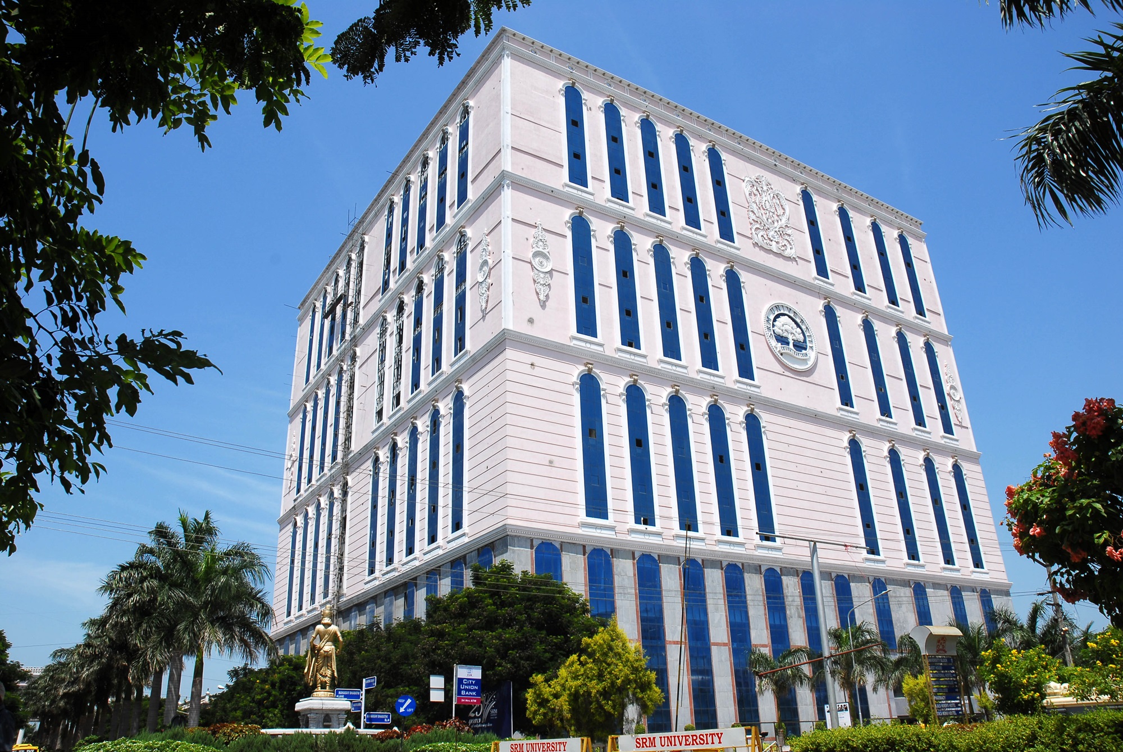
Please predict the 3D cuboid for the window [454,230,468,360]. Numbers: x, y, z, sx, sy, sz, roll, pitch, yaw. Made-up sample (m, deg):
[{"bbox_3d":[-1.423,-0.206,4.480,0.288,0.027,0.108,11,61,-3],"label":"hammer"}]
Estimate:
[{"bbox_3d":[-8.261,-6.915,69.736,0.300,11.188,1.796,13,-29,-30],"label":"window"}]

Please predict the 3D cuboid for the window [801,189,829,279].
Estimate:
[{"bbox_3d":[26.325,-15.027,87.853,1.870,10.725,0.300,13,-28,-31],"label":"window"}]

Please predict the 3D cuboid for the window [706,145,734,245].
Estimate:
[{"bbox_3d":[15.528,-17.806,82.129,1.796,11.188,0.300,13,-29,-30],"label":"window"}]

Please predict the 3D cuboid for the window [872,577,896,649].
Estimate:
[{"bbox_3d":[27.445,20.217,72.003,1.952,5.885,0.300,13,-28,-31],"label":"window"}]

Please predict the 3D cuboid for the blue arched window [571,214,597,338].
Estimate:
[{"bbox_3d":[1.721,-8.174,66.709,1.880,11.100,0.300,13,-29,-31],"label":"blue arched window"}]

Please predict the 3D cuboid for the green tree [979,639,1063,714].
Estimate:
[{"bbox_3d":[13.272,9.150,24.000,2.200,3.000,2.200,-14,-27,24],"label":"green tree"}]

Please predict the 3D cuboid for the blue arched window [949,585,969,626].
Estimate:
[{"bbox_3d":[35.049,21.290,74.079,1.840,5.830,0.300,13,-29,-30],"label":"blue arched window"}]

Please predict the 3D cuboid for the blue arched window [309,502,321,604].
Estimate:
[{"bbox_3d":[-26.079,18.575,89.509,0.250,11.000,2.000,13,-29,-30],"label":"blue arched window"}]

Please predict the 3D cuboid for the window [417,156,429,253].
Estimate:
[{"bbox_3d":[-13.465,-16.899,81.797,0.300,10.700,1.880,13,-29,-31],"label":"window"}]

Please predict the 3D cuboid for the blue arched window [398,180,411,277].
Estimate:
[{"bbox_3d":[-15.961,-15.379,85.825,0.250,11.000,2.000,13,-29,-30],"label":"blue arched window"}]

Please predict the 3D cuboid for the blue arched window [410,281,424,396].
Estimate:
[{"bbox_3d":[-12.817,-3.814,75.080,0.300,10.945,1.870,13,-28,-31],"label":"blue arched window"}]

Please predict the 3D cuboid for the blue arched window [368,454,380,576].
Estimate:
[{"bbox_3d":[-17.066,12.480,76.906,0.250,11.000,2.000,13,-29,-30],"label":"blue arched window"}]

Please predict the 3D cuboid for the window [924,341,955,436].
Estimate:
[{"bbox_3d":[40.410,1.136,90.344,1.880,10.900,0.300,13,-29,-31],"label":"window"}]

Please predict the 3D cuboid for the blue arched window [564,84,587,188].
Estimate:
[{"bbox_3d":[1.163,-20.865,72.502,1.880,10.800,0.300,13,-29,-31],"label":"blue arched window"}]

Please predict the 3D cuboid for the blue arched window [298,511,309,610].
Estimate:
[{"bbox_3d":[-26.717,19.086,87.761,0.300,10.510,1.840,13,-29,-30],"label":"blue arched window"}]

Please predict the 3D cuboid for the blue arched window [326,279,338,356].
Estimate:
[{"bbox_3d":[-27.589,-7.235,100.056,0.300,10.725,1.870,13,-28,-31],"label":"blue arched window"}]

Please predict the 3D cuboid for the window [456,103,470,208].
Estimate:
[{"bbox_3d":[-8.717,-19.757,74.519,0.300,10.725,1.870,13,-28,-31],"label":"window"}]

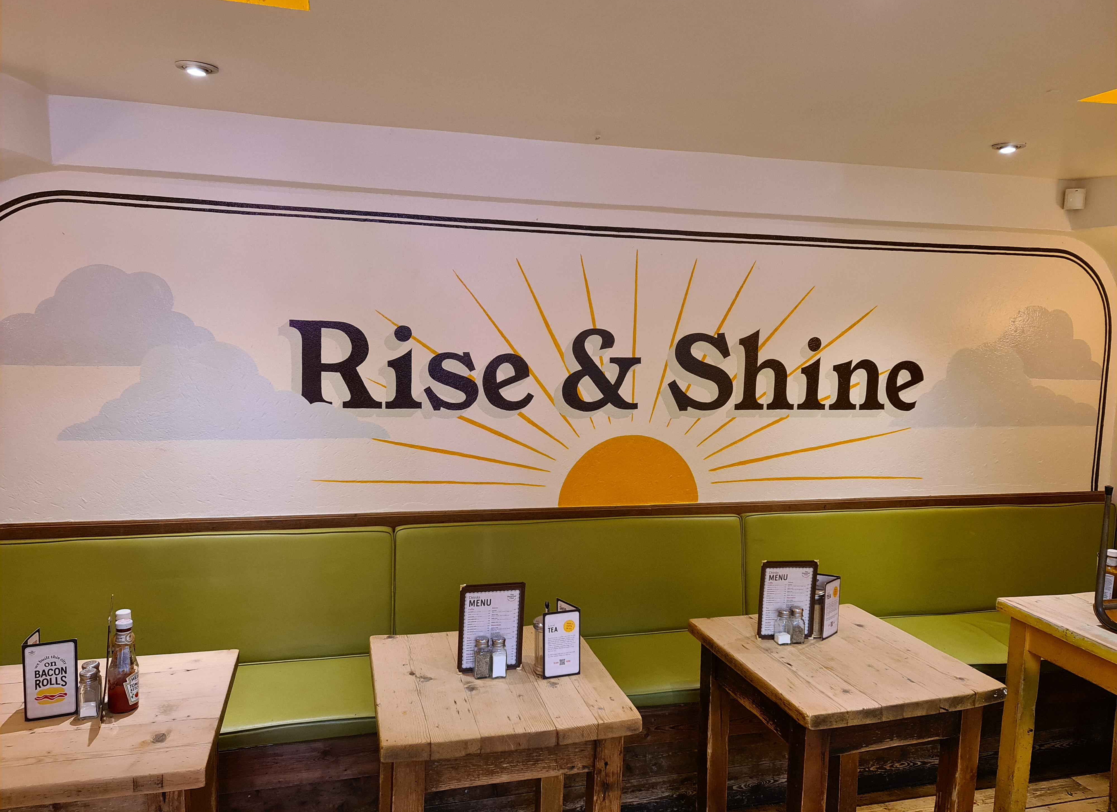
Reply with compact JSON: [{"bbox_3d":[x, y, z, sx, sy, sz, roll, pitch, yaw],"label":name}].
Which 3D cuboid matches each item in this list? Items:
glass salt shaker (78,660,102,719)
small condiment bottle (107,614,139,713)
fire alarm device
[{"bbox_3d":[-1.066,0.651,1.831,0.038,0.105,0.038,0,6,-15],"label":"glass salt shaker"},{"bbox_3d":[-1.005,0.598,1.860,0.062,0.208,0.062,3,6,16],"label":"small condiment bottle"},{"bbox_3d":[2.089,-0.834,3.264,0.068,0.087,0.045,3,6,21],"label":"fire alarm device"}]

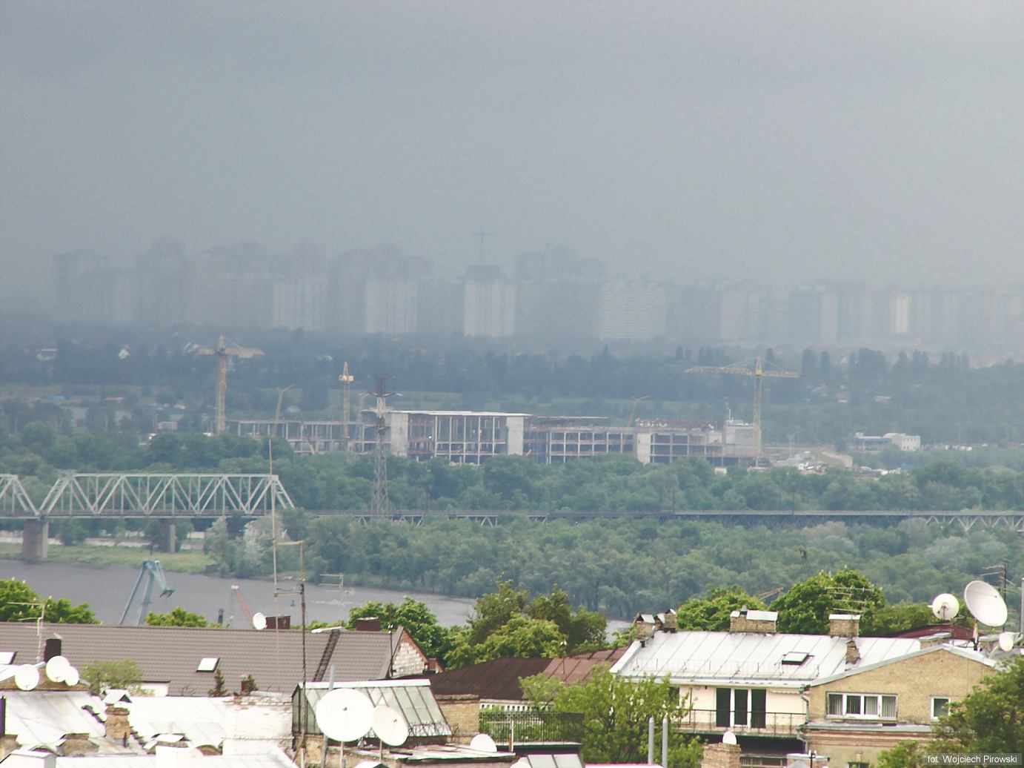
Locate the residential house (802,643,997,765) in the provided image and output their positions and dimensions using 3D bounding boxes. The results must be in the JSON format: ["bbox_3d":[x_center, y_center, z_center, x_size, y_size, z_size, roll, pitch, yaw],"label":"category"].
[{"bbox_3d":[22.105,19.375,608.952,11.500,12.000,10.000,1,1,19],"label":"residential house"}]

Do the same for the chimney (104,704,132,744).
[{"bbox_3d":[-16.551,14.292,492.000,0.800,1.720,0.680,0,1,-30],"label":"chimney"}]

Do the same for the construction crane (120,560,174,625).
[{"bbox_3d":[-105.661,68.447,3300.313,24.000,38.000,12.000,1,1,32],"label":"construction crane"}]

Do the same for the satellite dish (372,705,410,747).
[{"bbox_3d":[-4.984,13.993,480.000,1.870,1.870,0.500,0,-15,-36],"label":"satellite dish"}]

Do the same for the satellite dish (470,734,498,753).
[{"bbox_3d":[-1.200,15.376,495.000,1.180,1.280,0.420,0,-7,-25],"label":"satellite dish"}]

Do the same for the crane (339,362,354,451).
[{"bbox_3d":[-78.140,11.687,5490.363,7.000,44.000,50.000,1,1,-5],"label":"crane"}]

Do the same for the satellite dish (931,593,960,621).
[{"bbox_3d":[23.345,12.000,630.000,1.440,1.440,0.500,1,7,0],"label":"satellite dish"}]

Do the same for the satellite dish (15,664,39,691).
[{"bbox_3d":[-20.979,12.703,507.000,1.030,1.100,0.420,1,-5,2],"label":"satellite dish"}]

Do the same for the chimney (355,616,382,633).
[{"bbox_3d":[-7.512,12.598,611.000,1.250,1.000,0.650,1,1,17],"label":"chimney"}]

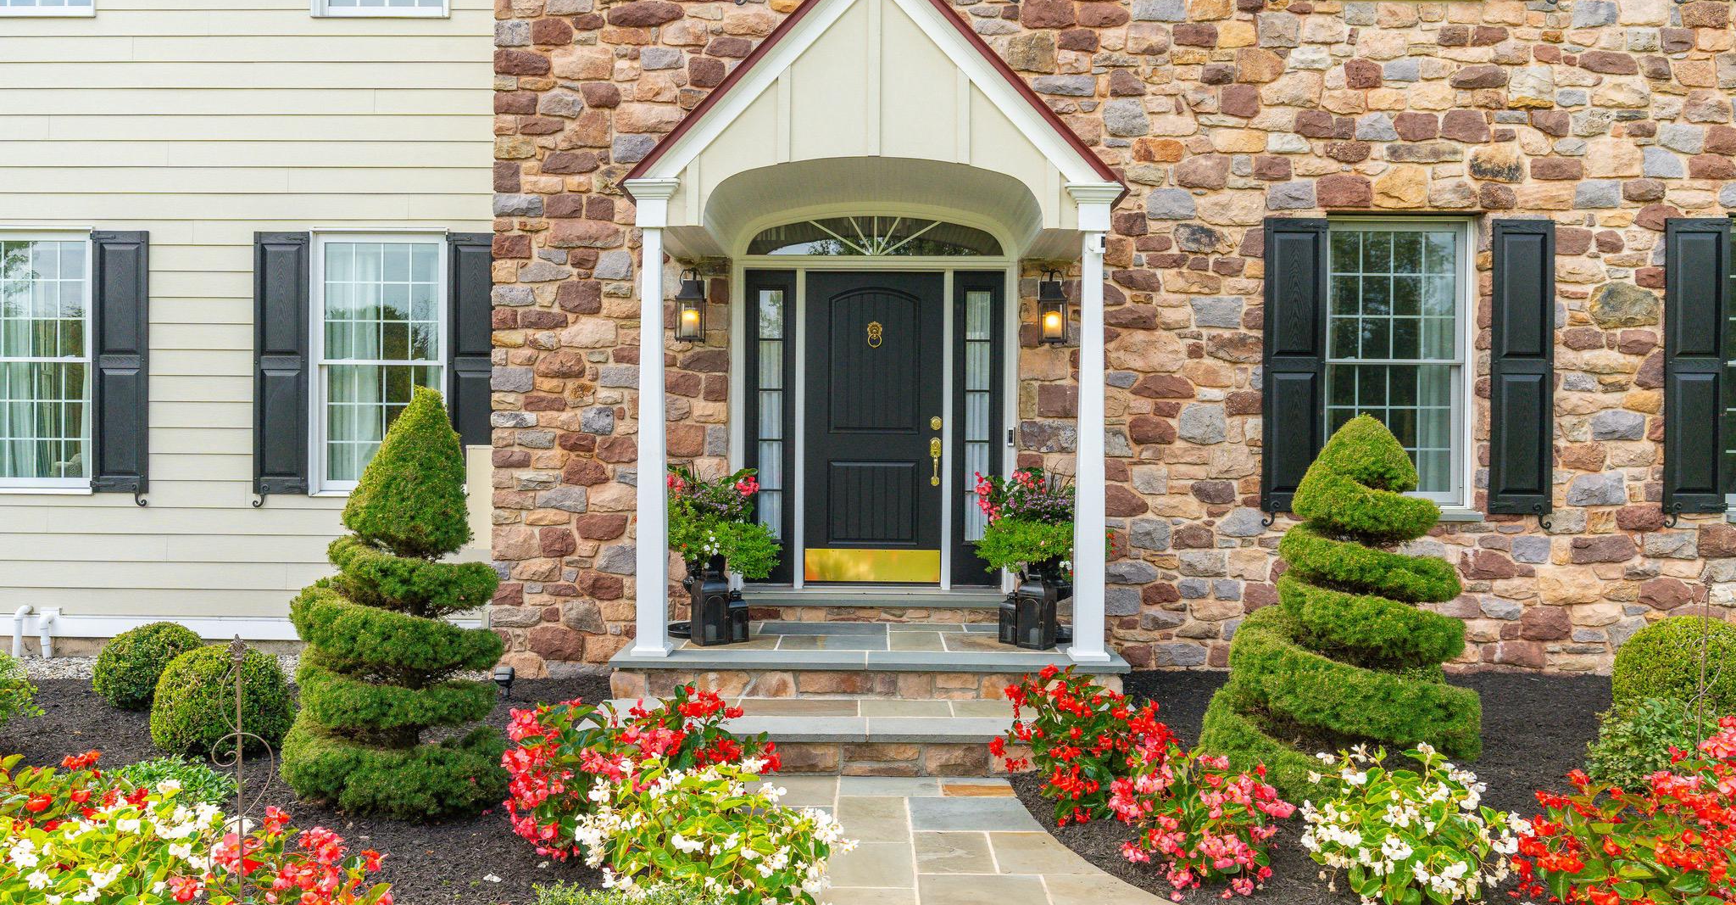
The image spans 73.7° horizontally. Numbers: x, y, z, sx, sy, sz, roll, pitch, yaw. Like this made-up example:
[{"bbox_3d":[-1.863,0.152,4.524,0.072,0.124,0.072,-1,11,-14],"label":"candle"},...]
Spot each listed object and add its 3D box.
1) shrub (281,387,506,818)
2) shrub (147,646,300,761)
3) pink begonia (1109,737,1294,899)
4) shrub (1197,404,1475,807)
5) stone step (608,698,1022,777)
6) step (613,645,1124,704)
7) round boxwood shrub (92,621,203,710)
[{"bbox_3d":[-2.044,0.596,5.073,0.910,1.760,0.890,0,1,1],"label":"shrub"},{"bbox_3d":[-3.148,1.183,5.668,0.640,0.510,0.620,0,1,1],"label":"shrub"},{"bbox_3d":[1.191,1.271,4.181,0.650,0.480,0.580,0,1,1],"label":"pink begonia"},{"bbox_3d":[2.088,0.644,5.149,1.170,1.630,1.120,0,1,1],"label":"shrub"},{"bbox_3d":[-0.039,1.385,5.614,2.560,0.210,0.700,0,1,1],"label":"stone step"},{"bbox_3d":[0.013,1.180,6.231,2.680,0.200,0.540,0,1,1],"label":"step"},{"bbox_3d":[-4.032,1.189,6.554,0.590,0.470,0.570,0,1,0],"label":"round boxwood shrub"}]

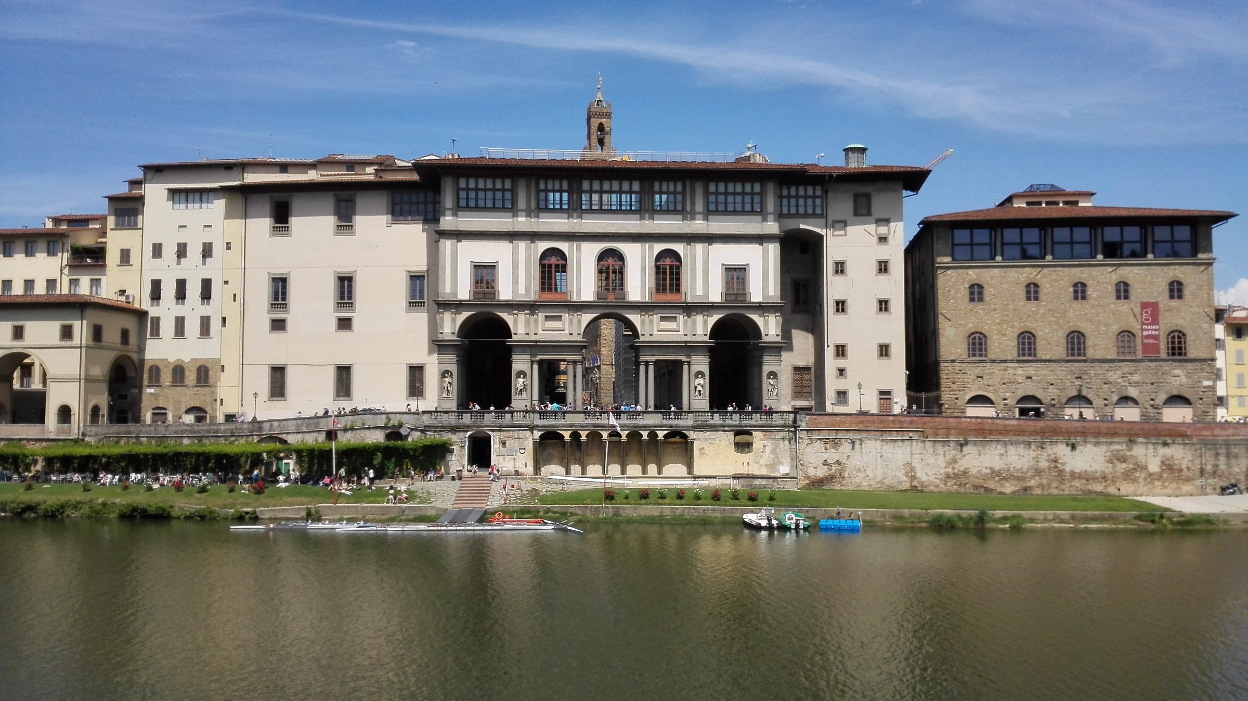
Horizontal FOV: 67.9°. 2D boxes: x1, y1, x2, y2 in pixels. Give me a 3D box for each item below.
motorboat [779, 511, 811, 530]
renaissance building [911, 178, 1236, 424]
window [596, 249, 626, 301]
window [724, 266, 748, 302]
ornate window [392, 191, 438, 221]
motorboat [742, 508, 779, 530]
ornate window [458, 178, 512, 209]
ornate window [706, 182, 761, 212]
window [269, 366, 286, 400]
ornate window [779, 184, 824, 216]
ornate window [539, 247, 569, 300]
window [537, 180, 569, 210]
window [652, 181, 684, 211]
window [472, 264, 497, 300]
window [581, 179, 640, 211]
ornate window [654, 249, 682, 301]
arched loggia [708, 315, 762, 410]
[{"bbox_3d":[13.443,13.455,74.220,2.050,1.150,4.400,0,-3,-2],"label":"motorboat"},{"bbox_3d":[48.528,-4.302,109.167,30.500,25.500,28.000,0,-3,6],"label":"renaissance building"},{"bbox_3d":[-1.350,-7.755,95.000,2.992,5.407,0.400,0,-3,-4],"label":"window"},{"bbox_3d":[11.607,-6.866,95.861,2.508,3.734,0.400,0,-3,-4],"label":"window"},{"bbox_3d":[-24.008,-16.749,107.693,6.156,3.540,0.400,0,-3,7],"label":"ornate window"},{"bbox_3d":[10.547,13.148,72.788,1.800,1.400,4.300,1,-3,-27],"label":"motorboat"},{"bbox_3d":[-15.372,-17.351,102.244,6.071,3.470,0.400,0,-3,-4],"label":"ornate window"},{"bbox_3d":[12.330,-17.218,104.369,6.217,3.432,0.400,0,-3,-4],"label":"ornate window"},{"bbox_3d":[-38.176,3.545,101.997,1.916,3.750,0.400,0,-3,5],"label":"window"},{"bbox_3d":[18.754,-15.919,98.140,4.566,3.168,0.400,0,-3,-4],"label":"ornate window"},{"bbox_3d":[-7.808,-8.384,102.311,3.216,5.728,0.400,0,-3,-4],"label":"ornate window"},{"bbox_3d":[-7.846,-17.232,102.818,3.663,3.489,0.400,0,-3,-4],"label":"window"},{"bbox_3d":[4.541,-15.950,95.841,3.327,3.108,0.400,0,-3,-4],"label":"window"},{"bbox_3d":[-15.347,-7.475,101.688,2.754,3.973,0.400,0,-3,-4],"label":"window"},{"bbox_3d":[-1.407,-16.032,95.429,5.928,3.162,0.400,0,-3,-4],"label":"window"},{"bbox_3d":[4.871,-8.410,103.287,3.168,5.892,0.400,0,-3,-4],"label":"ornate window"},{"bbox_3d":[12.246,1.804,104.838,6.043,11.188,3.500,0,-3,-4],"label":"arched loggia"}]

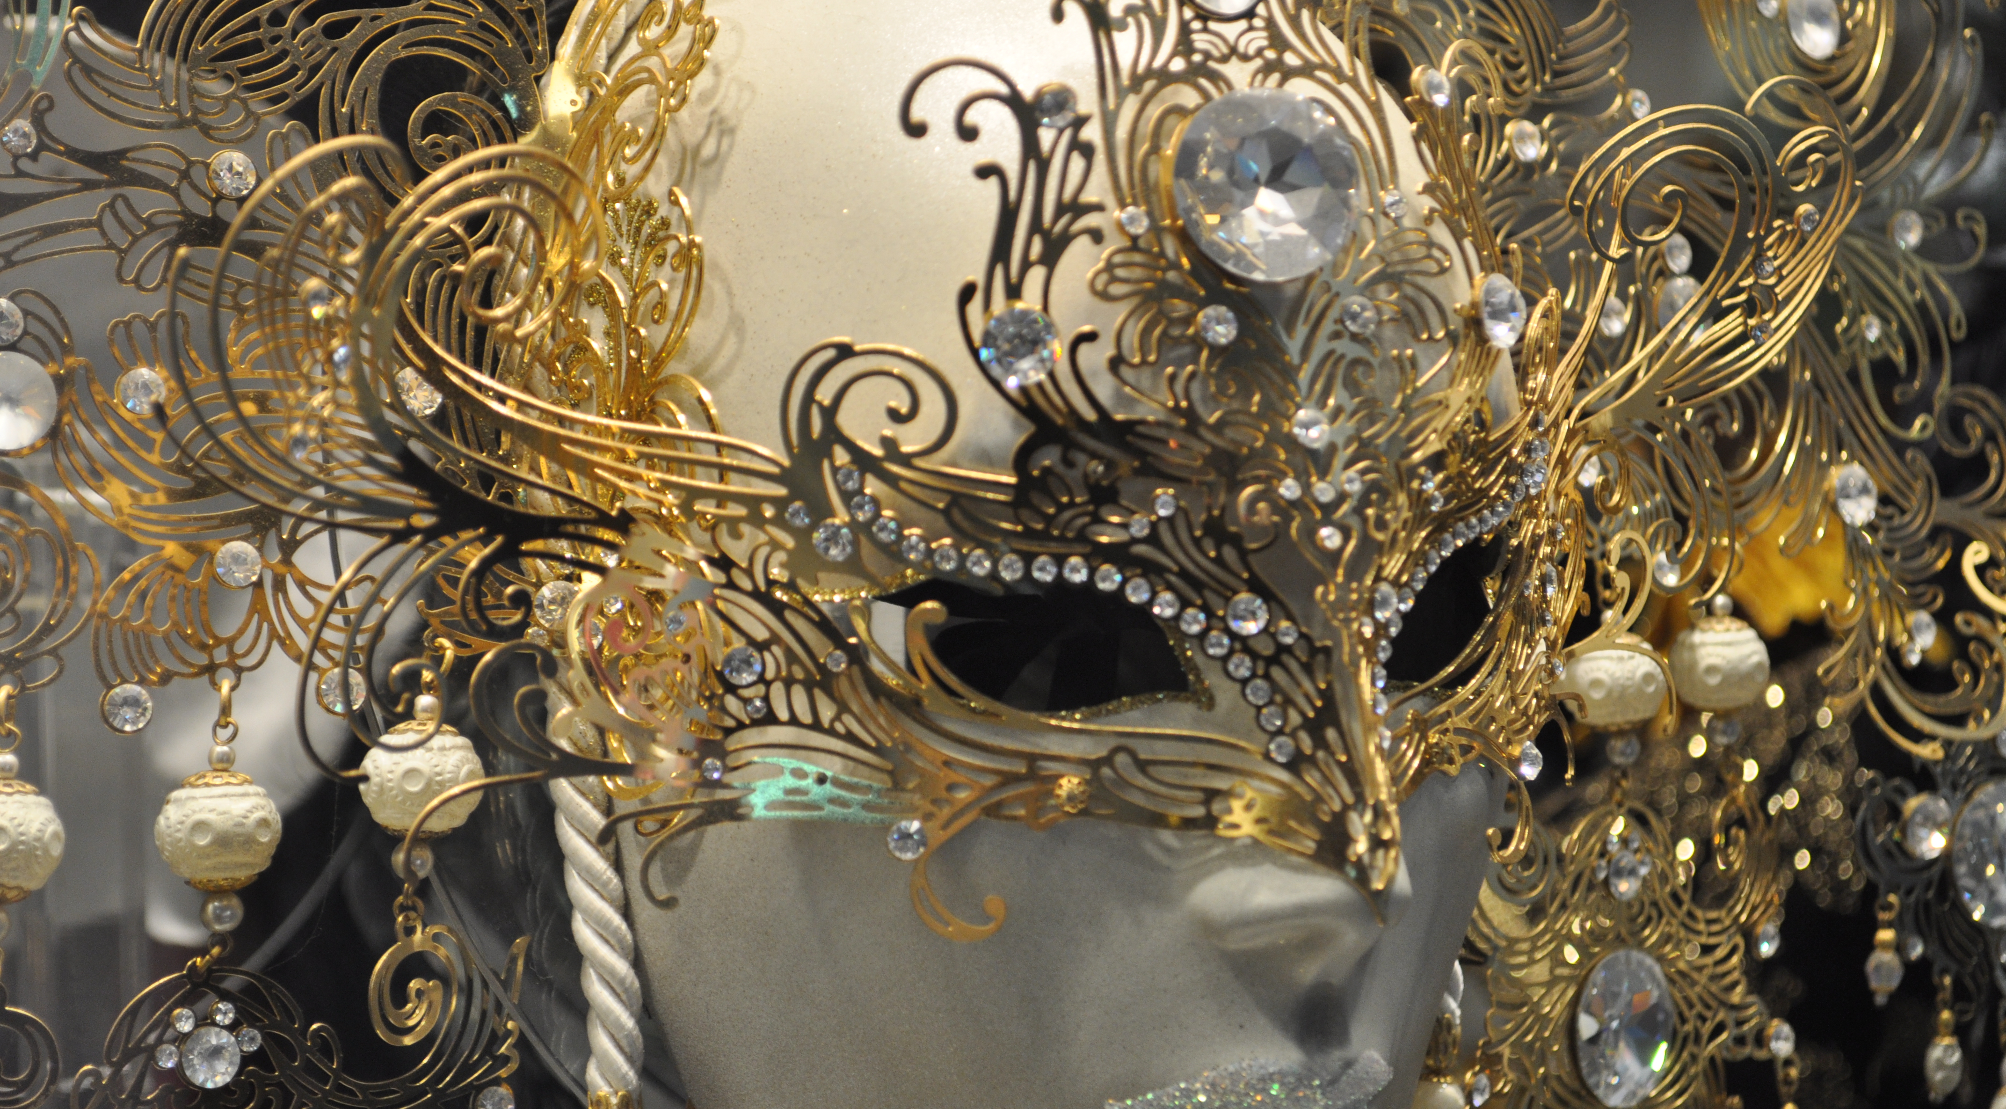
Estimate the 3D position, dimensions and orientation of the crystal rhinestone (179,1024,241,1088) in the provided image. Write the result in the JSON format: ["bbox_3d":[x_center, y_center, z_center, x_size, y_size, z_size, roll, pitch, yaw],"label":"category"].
[{"bbox_3d":[-0.110,0.070,0.634,0.009,0.009,0.004,0,0,-27],"label":"crystal rhinestone"}]

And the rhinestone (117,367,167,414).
[{"bbox_3d":[-0.132,-0.025,0.700,0.007,0.007,0.004,-1,-3,-19],"label":"rhinestone"}]

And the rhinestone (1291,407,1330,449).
[{"bbox_3d":[0.044,-0.018,0.654,0.006,0.006,0.003,0,-2,-28],"label":"rhinestone"}]

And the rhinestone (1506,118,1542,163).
[{"bbox_3d":[0.094,-0.075,0.825,0.008,0.008,0.003,-4,-1,-40],"label":"rhinestone"}]

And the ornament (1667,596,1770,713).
[{"bbox_3d":[0.126,0.018,0.800,0.018,0.021,0.018,2,3,0],"label":"ornament"}]

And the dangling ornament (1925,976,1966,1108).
[{"bbox_3d":[0.178,0.091,0.860,0.008,0.024,0.008,2,3,0],"label":"dangling ornament"}]

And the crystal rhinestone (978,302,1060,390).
[{"bbox_3d":[0.003,-0.030,0.660,0.012,0.012,0.006,0,8,-7],"label":"crystal rhinestone"}]

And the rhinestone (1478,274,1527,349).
[{"bbox_3d":[0.082,-0.040,0.748,0.012,0.012,0.005,-5,-1,-44],"label":"rhinestone"}]

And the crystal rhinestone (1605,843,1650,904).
[{"bbox_3d":[0.118,0.060,0.860,0.010,0.010,0.004,-4,2,-41],"label":"crystal rhinestone"}]

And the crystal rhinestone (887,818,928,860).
[{"bbox_3d":[-0.014,0.042,0.675,0.006,0.006,0.003,0,0,-6],"label":"crystal rhinestone"}]

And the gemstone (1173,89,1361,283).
[{"bbox_3d":[0.038,-0.053,0.660,0.028,0.028,0.011,0,-7,-28],"label":"gemstone"}]

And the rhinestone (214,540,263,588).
[{"bbox_3d":[-0.118,0.001,0.703,0.007,0.007,0.004,-1,-4,-19],"label":"rhinestone"}]

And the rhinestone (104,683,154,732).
[{"bbox_3d":[-0.138,0.024,0.722,0.008,0.008,0.004,-2,-1,-25],"label":"rhinestone"}]

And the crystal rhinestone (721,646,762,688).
[{"bbox_3d":[-0.041,0.017,0.710,0.006,0.006,0.003,2,-5,3],"label":"crystal rhinestone"}]

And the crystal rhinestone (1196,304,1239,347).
[{"bbox_3d":[0.031,-0.034,0.669,0.006,0.006,0.003,-1,2,-19],"label":"crystal rhinestone"}]

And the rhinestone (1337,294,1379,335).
[{"bbox_3d":[0.051,-0.035,0.662,0.006,0.006,0.003,0,-6,-31],"label":"rhinestone"}]

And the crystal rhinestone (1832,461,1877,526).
[{"bbox_3d":[0.151,-0.011,0.810,0.011,0.011,0.004,-1,0,-38],"label":"crystal rhinestone"}]

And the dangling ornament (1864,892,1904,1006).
[{"bbox_3d":[0.179,0.080,0.930,0.008,0.023,0.008,2,7,0],"label":"dangling ornament"}]

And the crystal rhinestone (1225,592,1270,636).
[{"bbox_3d":[0.036,0.009,0.670,0.006,0.006,0.003,-1,2,-10],"label":"crystal rhinestone"}]

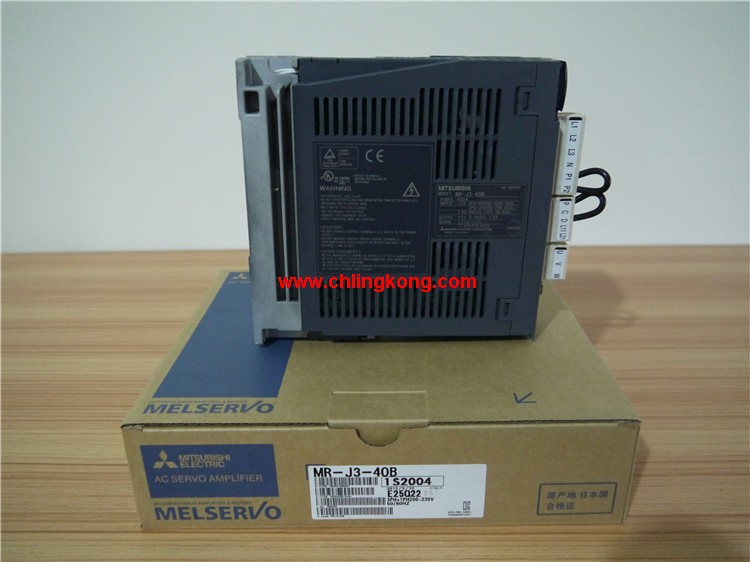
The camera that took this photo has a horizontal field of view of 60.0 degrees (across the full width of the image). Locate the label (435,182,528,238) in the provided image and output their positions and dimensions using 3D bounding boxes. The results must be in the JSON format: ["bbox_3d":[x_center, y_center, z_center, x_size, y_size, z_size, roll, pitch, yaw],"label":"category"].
[{"bbox_3d":[0.061,-0.041,0.378,0.052,0.032,0.001,-1,21,-1],"label":"label"}]

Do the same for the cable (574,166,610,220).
[{"bbox_3d":[0.129,-0.051,0.384,0.019,0.032,0.011,-1,21,-1],"label":"cable"}]

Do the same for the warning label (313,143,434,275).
[{"bbox_3d":[-0.001,-0.040,0.371,0.065,0.077,0.002,0,21,3],"label":"warning label"}]

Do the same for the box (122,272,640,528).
[{"bbox_3d":[0.004,0.061,0.436,0.258,0.065,0.218,-1,21,1],"label":"box"}]

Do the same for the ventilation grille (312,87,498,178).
[{"bbox_3d":[0.018,-0.081,0.363,0.103,0.050,0.003,-1,21,-1],"label":"ventilation grille"}]

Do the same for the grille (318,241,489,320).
[{"bbox_3d":[0.016,-0.001,0.388,0.099,0.050,0.004,0,21,3],"label":"grille"}]

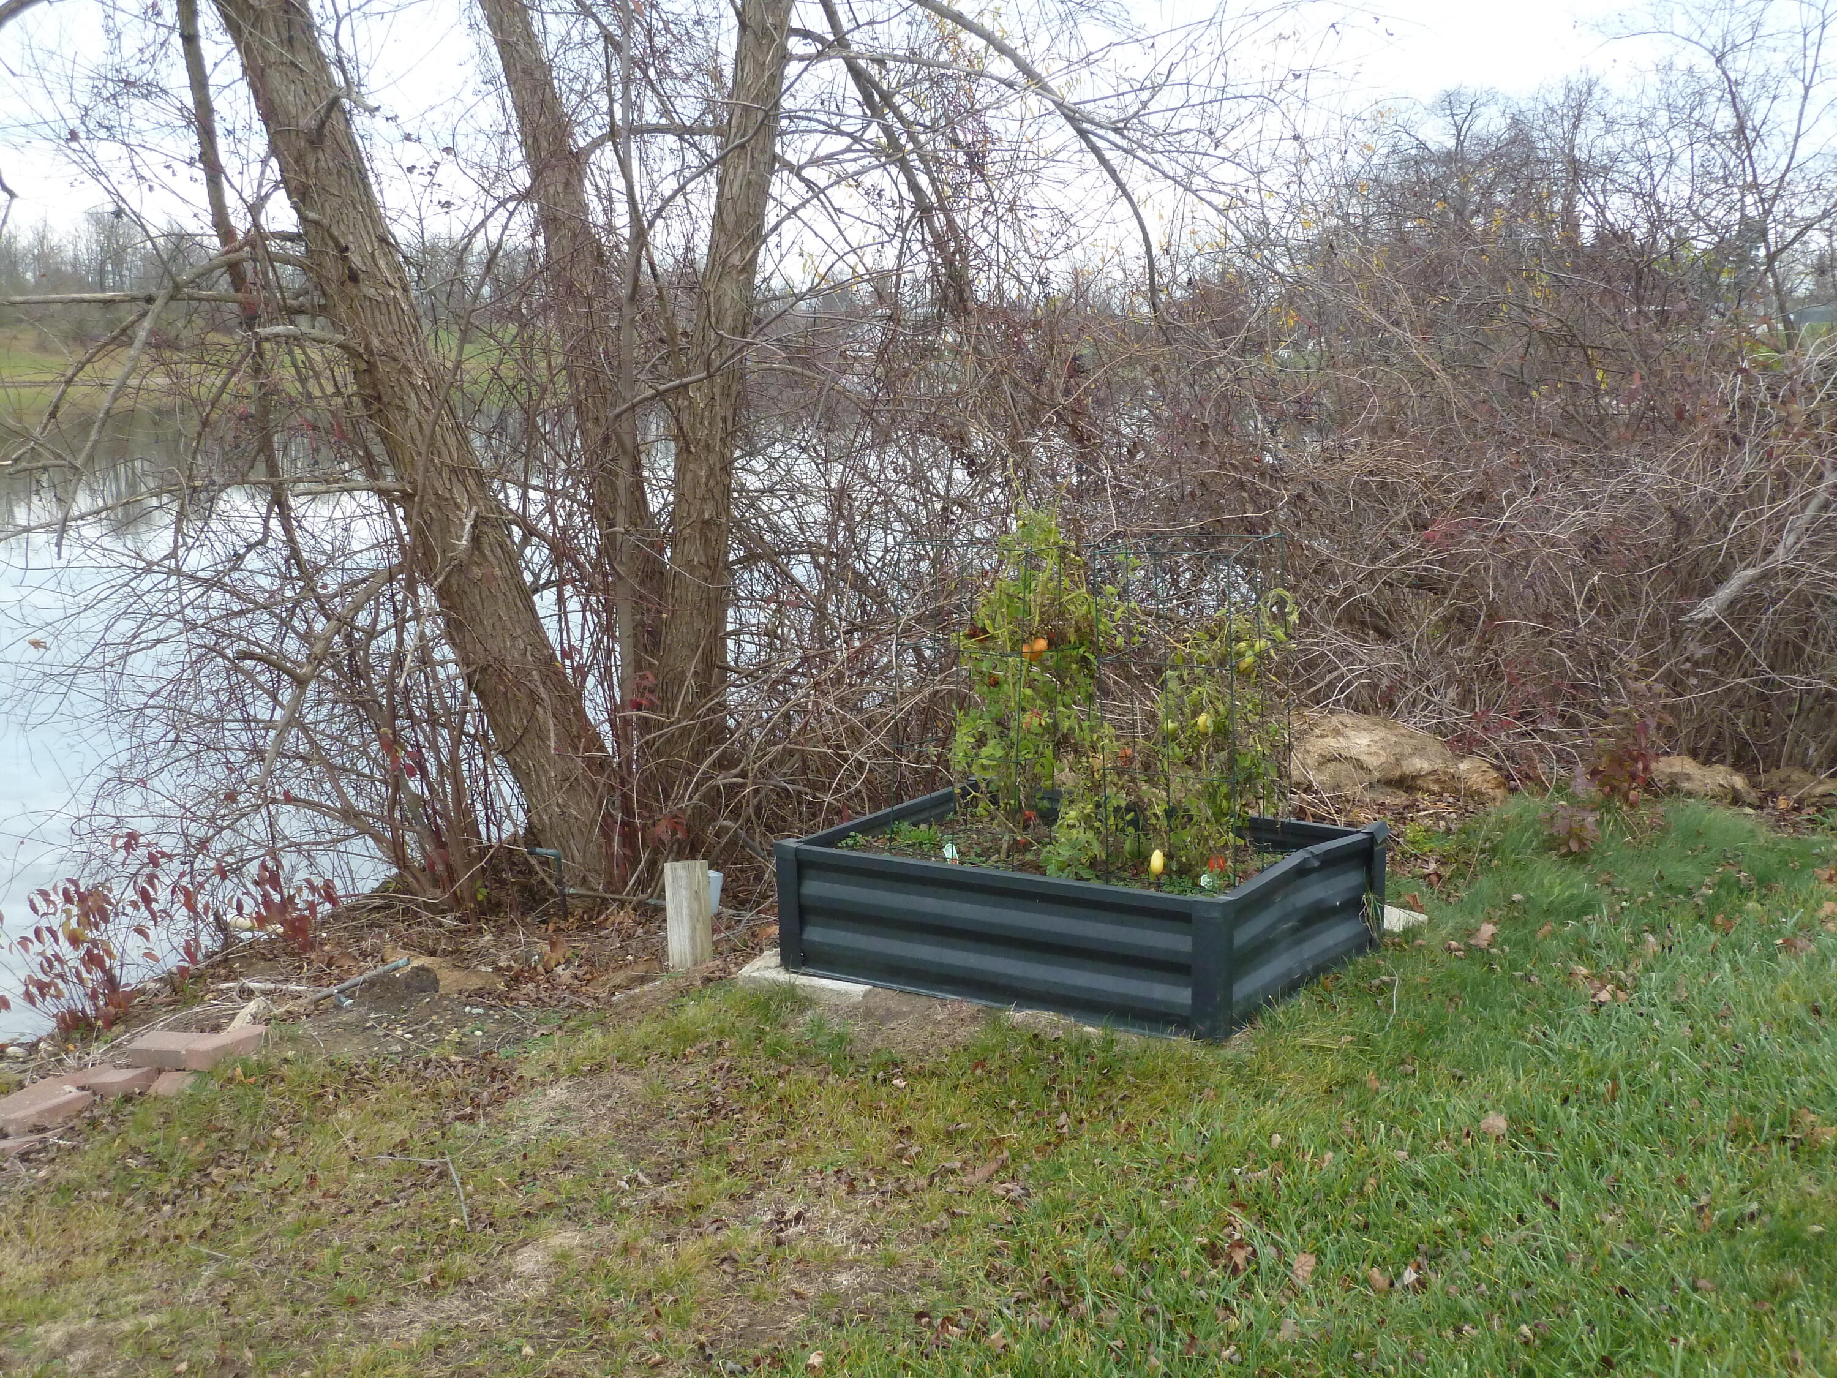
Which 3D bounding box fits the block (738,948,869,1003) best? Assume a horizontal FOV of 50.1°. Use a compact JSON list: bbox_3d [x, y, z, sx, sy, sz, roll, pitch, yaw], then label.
[{"bbox_3d":[-0.240,0.739,4.875,0.374,0.073,0.207,3,9,27],"label":"block"}]

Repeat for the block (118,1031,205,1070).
[{"bbox_3d":[-1.951,0.946,5.115,0.148,0.059,0.138,-1,8,4],"label":"block"}]

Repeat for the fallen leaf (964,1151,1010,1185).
[{"bbox_3d":[0.125,0.875,3.569,0.091,0.030,0.076,-3,9,-11],"label":"fallen leaf"}]

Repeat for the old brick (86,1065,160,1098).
[{"bbox_3d":[-2.041,1.010,5.069,0.123,0.059,0.187,5,11,37],"label":"old brick"}]

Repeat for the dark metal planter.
[{"bbox_3d":[0.414,0.523,4.930,1.222,0.313,0.924,4,10,35],"label":"dark metal planter"}]

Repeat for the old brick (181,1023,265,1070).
[{"bbox_3d":[-1.826,0.941,5.132,0.138,0.059,0.219,3,9,25],"label":"old brick"}]

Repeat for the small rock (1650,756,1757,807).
[{"bbox_3d":[2.465,0.290,6.161,0.318,0.151,0.232,1,9,14],"label":"small rock"}]

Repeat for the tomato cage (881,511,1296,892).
[{"bbox_3d":[0.406,0.025,4.840,0.960,0.818,0.384,4,10,35],"label":"tomato cage"}]

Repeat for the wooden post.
[{"bbox_3d":[-0.628,0.622,5.383,0.091,0.306,0.091,-5,-4,29],"label":"wooden post"}]

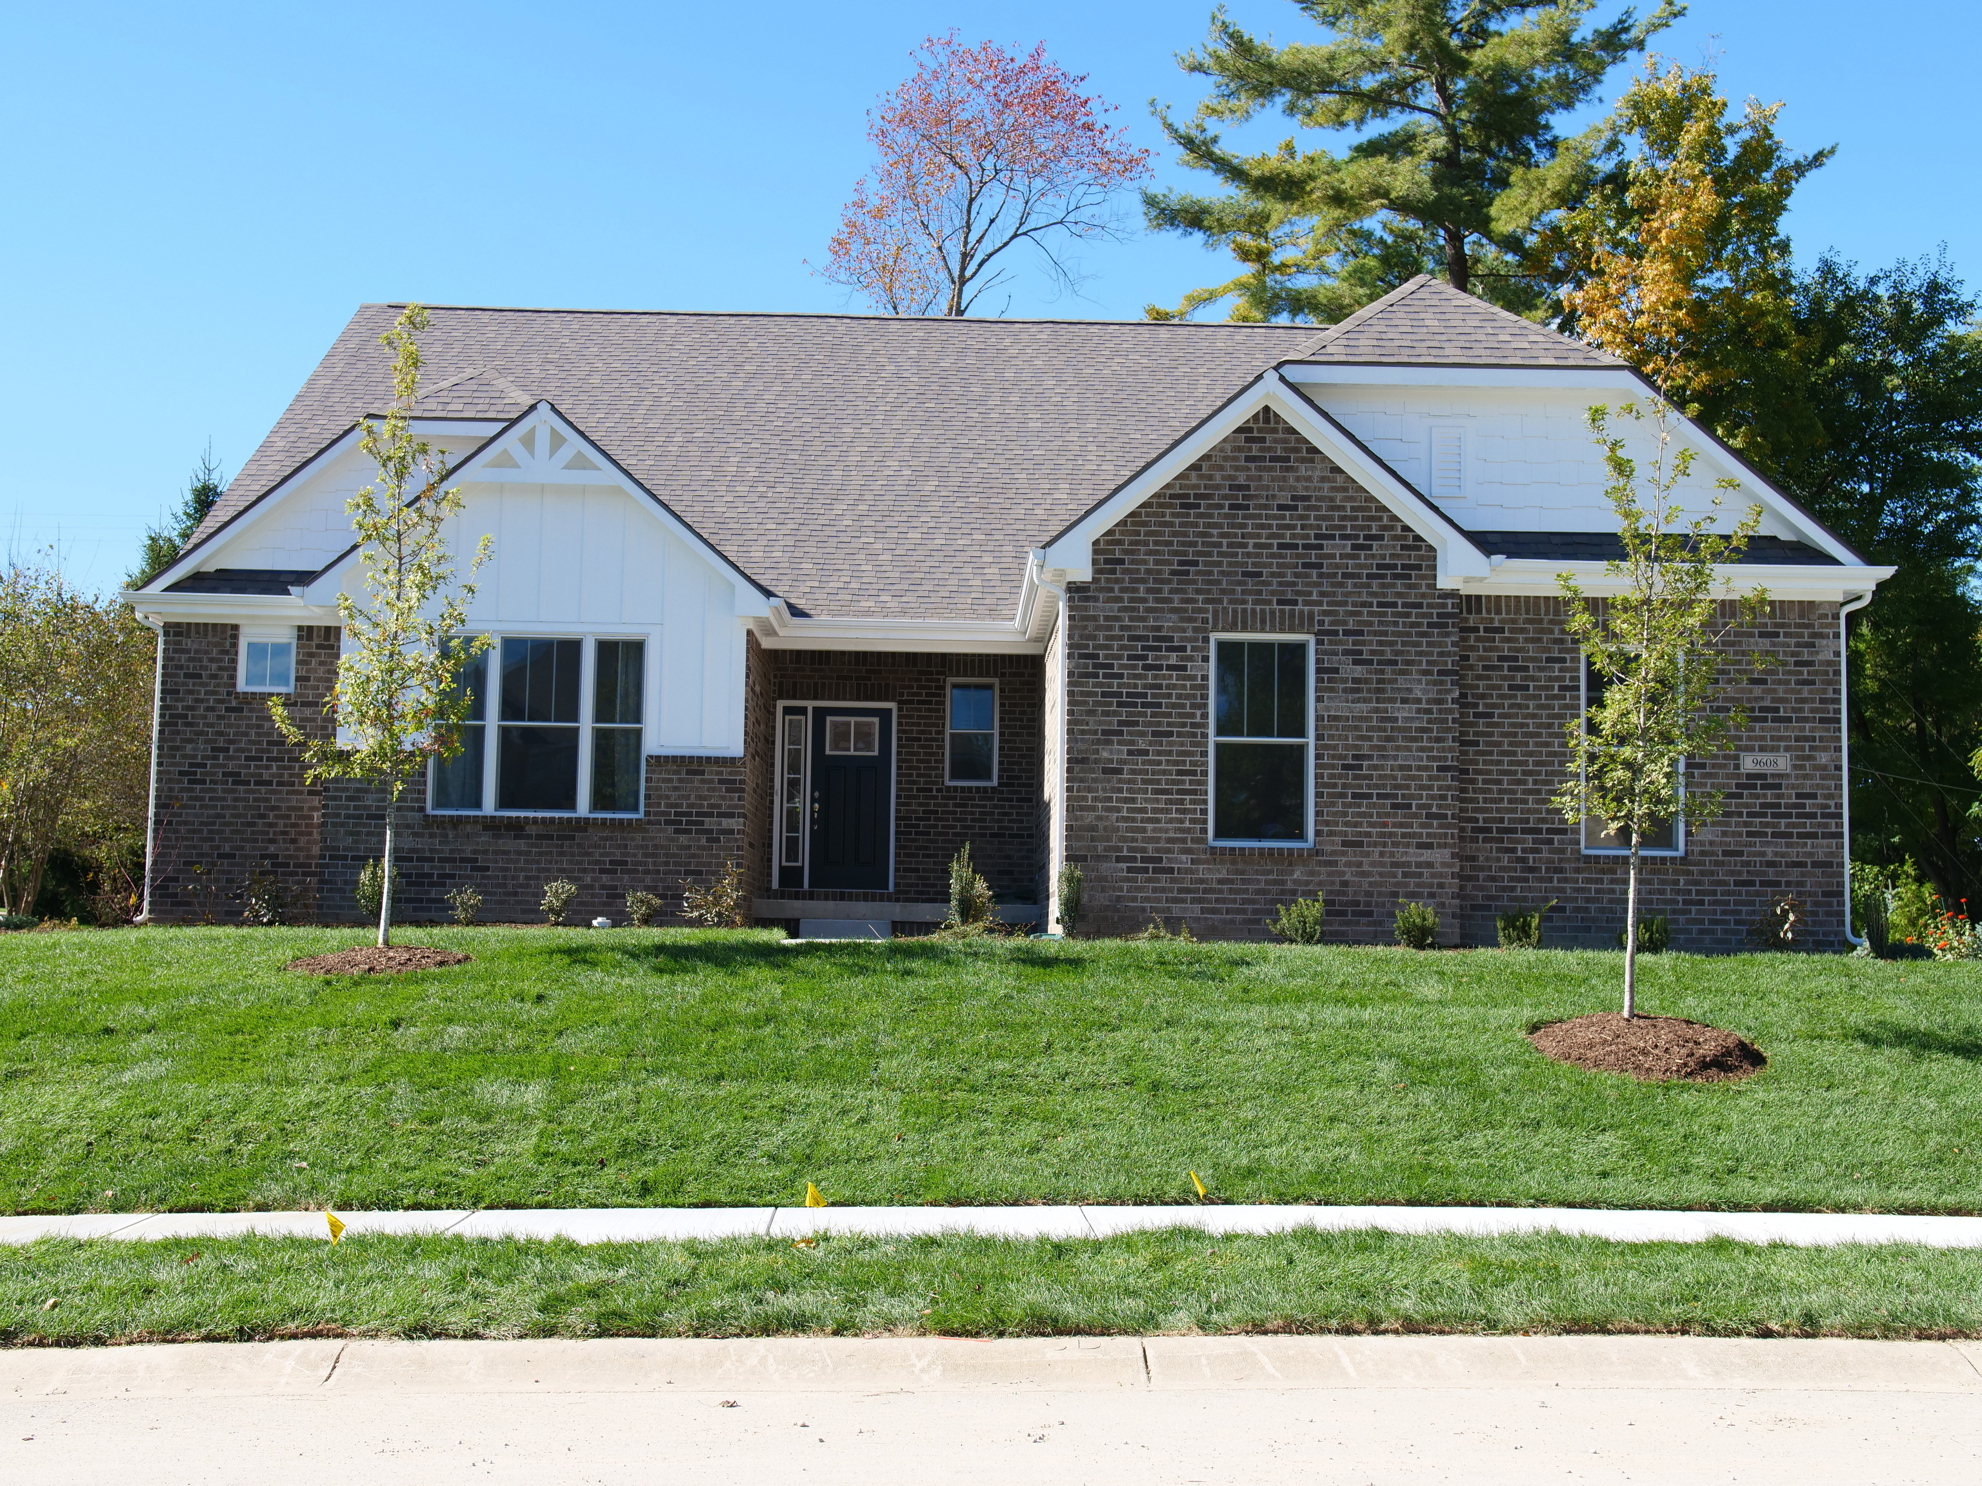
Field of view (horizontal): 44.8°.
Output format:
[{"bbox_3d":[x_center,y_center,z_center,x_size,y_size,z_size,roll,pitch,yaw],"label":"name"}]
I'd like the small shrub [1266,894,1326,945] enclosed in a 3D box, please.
[{"bbox_3d":[2.498,1.443,19.745,0.484,0.431,0.460,1,-5,-1],"label":"small shrub"}]

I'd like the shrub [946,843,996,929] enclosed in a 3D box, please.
[{"bbox_3d":[-0.195,1.389,23.273,0.494,0.846,0.470,1,-6,0],"label":"shrub"}]

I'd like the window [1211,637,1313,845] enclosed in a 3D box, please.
[{"bbox_3d":[2.311,-0.024,20.505,0.899,1.817,0.100,1,-5,-1],"label":"window"}]

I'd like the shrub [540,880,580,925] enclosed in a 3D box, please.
[{"bbox_3d":[-4.094,1.514,22.829,0.382,0.455,0.380,1,-6,0],"label":"shrub"}]

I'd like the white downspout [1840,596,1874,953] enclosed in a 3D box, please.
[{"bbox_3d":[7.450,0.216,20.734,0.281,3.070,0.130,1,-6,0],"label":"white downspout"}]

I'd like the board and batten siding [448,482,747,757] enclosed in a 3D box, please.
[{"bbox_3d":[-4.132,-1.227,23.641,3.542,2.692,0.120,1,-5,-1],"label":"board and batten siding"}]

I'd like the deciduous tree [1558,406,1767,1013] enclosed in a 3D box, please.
[{"bbox_3d":[4.439,-0.266,15.884,1.383,4.118,1.380,1,-6,0],"label":"deciduous tree"}]

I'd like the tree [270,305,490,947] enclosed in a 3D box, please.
[{"bbox_3d":[-5.040,-0.987,19.848,1.811,5.363,1.750,1,-6,0],"label":"tree"}]

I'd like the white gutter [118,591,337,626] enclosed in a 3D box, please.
[{"bbox_3d":[-7.393,-1.318,23.526,2.052,0.250,0.420,1,-5,-1],"label":"white gutter"}]

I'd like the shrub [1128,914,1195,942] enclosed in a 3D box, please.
[{"bbox_3d":[1.385,1.508,19.557,0.542,0.232,0.420,1,-6,0],"label":"shrub"}]

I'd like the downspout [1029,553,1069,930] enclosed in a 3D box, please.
[{"bbox_3d":[0.481,-0.010,20.279,0.330,3.220,0.450,1,-5,-1],"label":"downspout"}]

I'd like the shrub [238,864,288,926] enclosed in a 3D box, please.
[{"bbox_3d":[-6.955,1.466,22.955,0.500,0.610,0.475,1,-5,-1],"label":"shrub"}]

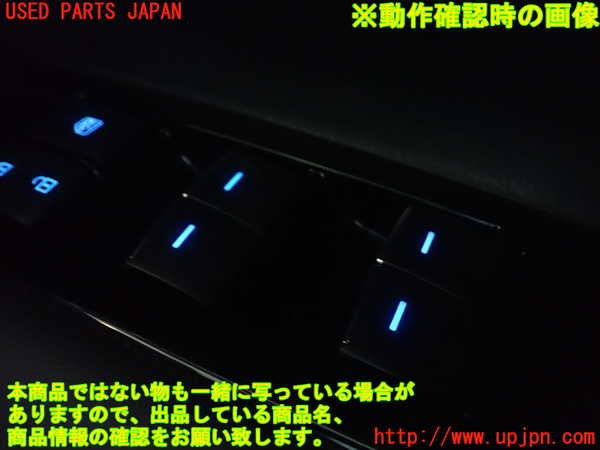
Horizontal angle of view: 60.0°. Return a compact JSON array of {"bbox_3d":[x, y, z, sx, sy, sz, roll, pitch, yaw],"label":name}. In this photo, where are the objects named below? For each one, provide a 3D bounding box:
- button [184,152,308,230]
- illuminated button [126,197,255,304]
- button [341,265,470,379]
[{"bbox_3d":[-0.014,-0.006,0.141,0.025,0.009,0.022,23,48,12],"label":"button"},{"bbox_3d":[-0.025,0.009,0.126,0.025,0.009,0.022,23,48,12],"label":"illuminated button"},{"bbox_3d":[0.022,0.024,0.111,0.025,0.009,0.022,23,48,12],"label":"button"}]

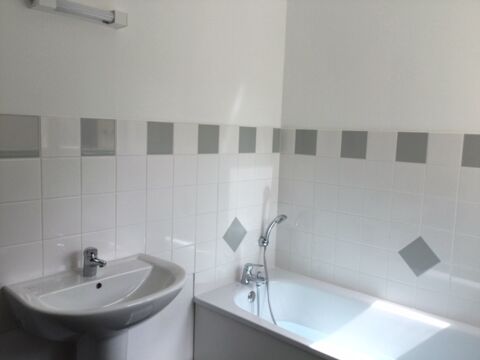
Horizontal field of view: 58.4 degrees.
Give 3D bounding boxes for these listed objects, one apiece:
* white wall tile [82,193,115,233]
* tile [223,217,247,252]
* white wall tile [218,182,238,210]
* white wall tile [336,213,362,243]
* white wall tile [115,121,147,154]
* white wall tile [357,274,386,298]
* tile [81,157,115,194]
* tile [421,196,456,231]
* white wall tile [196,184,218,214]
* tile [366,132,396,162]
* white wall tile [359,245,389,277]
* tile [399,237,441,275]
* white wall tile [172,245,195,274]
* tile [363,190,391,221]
[{"bbox_3d":[-0.579,0.130,1.760,0.010,0.150,0.150,7,8,41],"label":"white wall tile"},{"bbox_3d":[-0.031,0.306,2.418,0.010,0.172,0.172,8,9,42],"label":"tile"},{"bbox_3d":[-0.067,0.089,2.312,0.010,0.149,0.150,7,8,41],"label":"white wall tile"},{"bbox_3d":[0.600,0.263,2.354,0.149,0.149,0.008,7,8,41],"label":"white wall tile"},{"bbox_3d":[-0.461,-0.178,1.819,0.010,0.142,0.150,8,8,41],"label":"white wall tile"},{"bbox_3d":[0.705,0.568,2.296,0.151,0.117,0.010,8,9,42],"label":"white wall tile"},{"bbox_3d":[-0.579,-0.020,1.758,0.010,0.151,0.151,8,9,42],"label":"tile"},{"bbox_3d":[0.947,0.156,2.043,0.149,0.149,0.008,7,8,41],"label":"tile"},{"bbox_3d":[-0.173,0.097,2.211,0.010,0.150,0.150,7,8,41],"label":"white wall tile"},{"bbox_3d":[0.730,-0.175,2.212,0.151,0.151,0.010,8,9,42],"label":"tile"},{"bbox_3d":[0.708,0.429,2.271,0.149,0.149,0.008,7,8,41],"label":"white wall tile"},{"bbox_3d":[0.883,0.377,2.120,0.010,0.147,0.147,-5,54,-48],"label":"tile"},{"bbox_3d":[-0.285,0.407,2.144,0.010,0.149,0.149,7,8,41],"label":"white wall tile"},{"bbox_3d":[0.719,0.126,2.248,0.149,0.149,0.010,7,8,41],"label":"tile"}]

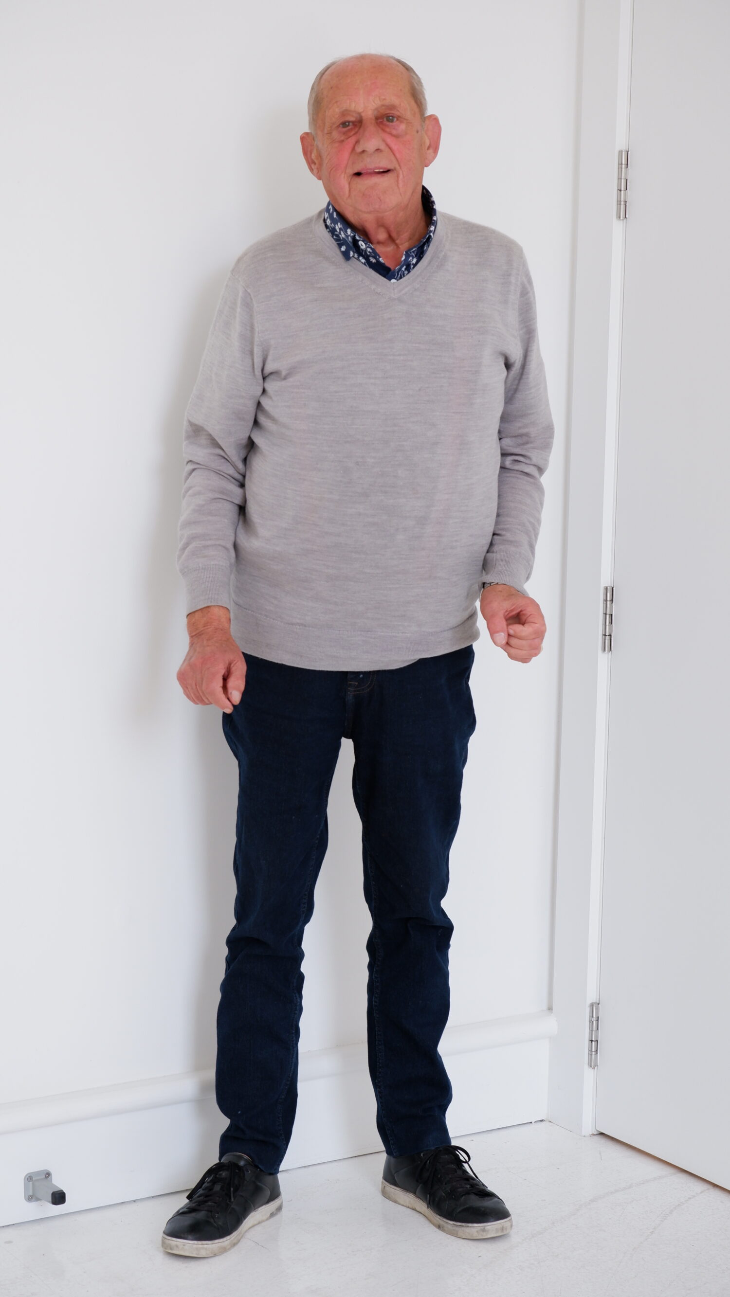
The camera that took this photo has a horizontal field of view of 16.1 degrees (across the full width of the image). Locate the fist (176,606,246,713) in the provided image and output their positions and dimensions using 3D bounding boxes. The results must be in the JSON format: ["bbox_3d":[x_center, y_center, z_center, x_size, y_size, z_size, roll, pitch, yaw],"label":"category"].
[{"bbox_3d":[-0.216,0.012,3.627,0.095,0.140,0.100,0,8,-5],"label":"fist"}]

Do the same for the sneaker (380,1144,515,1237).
[{"bbox_3d":[0.118,0.805,3.936,0.102,0.112,0.270,-5,10,-38],"label":"sneaker"}]

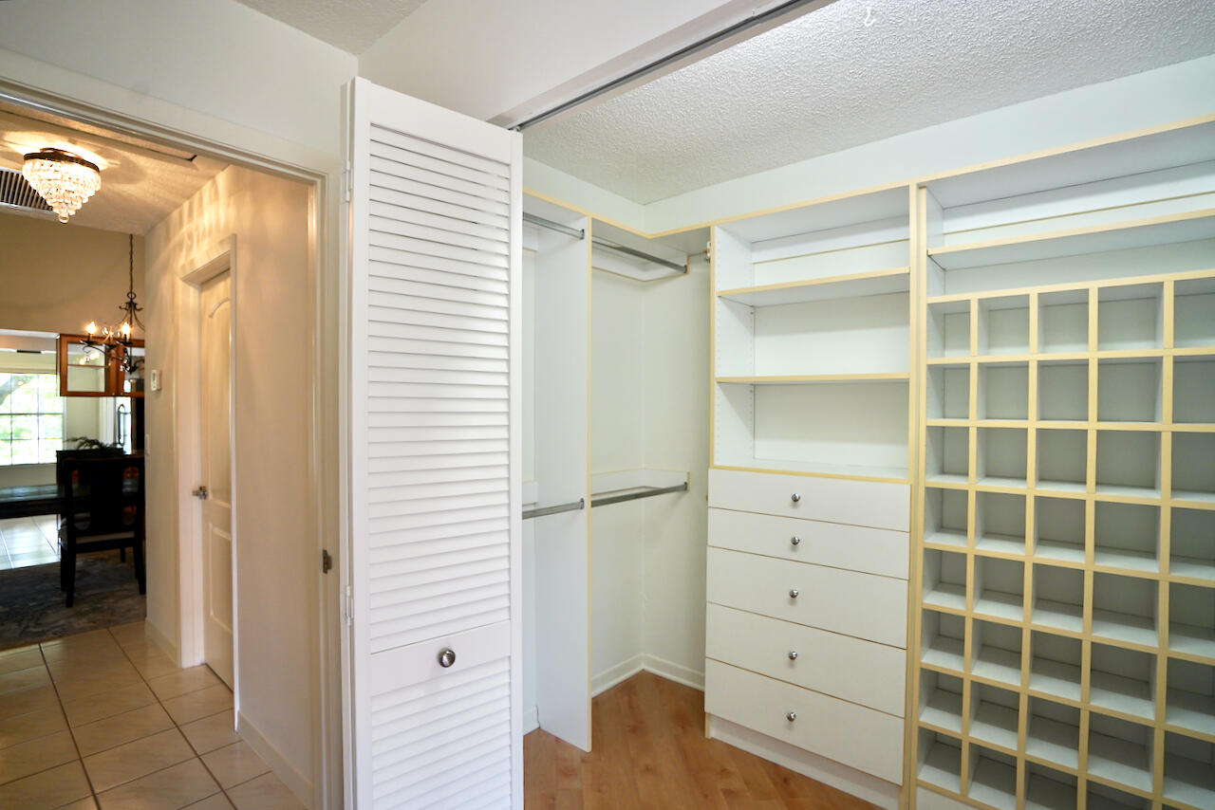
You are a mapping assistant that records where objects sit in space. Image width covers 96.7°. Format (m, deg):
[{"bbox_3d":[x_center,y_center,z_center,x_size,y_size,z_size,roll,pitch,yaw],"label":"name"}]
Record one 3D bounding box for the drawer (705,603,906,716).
[{"bbox_3d":[0.815,0.937,2.172,0.730,0.228,0.380,0,0,37],"label":"drawer"}]

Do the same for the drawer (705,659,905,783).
[{"bbox_3d":[0.810,1.166,2.172,0.730,0.224,0.380,0,0,37],"label":"drawer"}]

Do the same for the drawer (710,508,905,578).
[{"bbox_3d":[0.824,0.507,2.172,0.730,0.158,0.380,0,0,37],"label":"drawer"}]

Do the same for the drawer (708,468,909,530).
[{"bbox_3d":[0.827,0.348,2.172,0.730,0.155,0.380,0,0,37],"label":"drawer"}]

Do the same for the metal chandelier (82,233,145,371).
[{"bbox_3d":[-4.000,-0.865,4.540,0.640,1.220,0.640,0,0,37],"label":"metal chandelier"}]

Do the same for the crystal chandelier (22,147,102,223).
[{"bbox_3d":[-2.310,-0.920,2.295,0.255,0.285,0.255,0,0,37],"label":"crystal chandelier"}]

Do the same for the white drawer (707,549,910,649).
[{"bbox_3d":[0.820,0.705,2.172,0.730,0.231,0.380,0,0,37],"label":"white drawer"}]

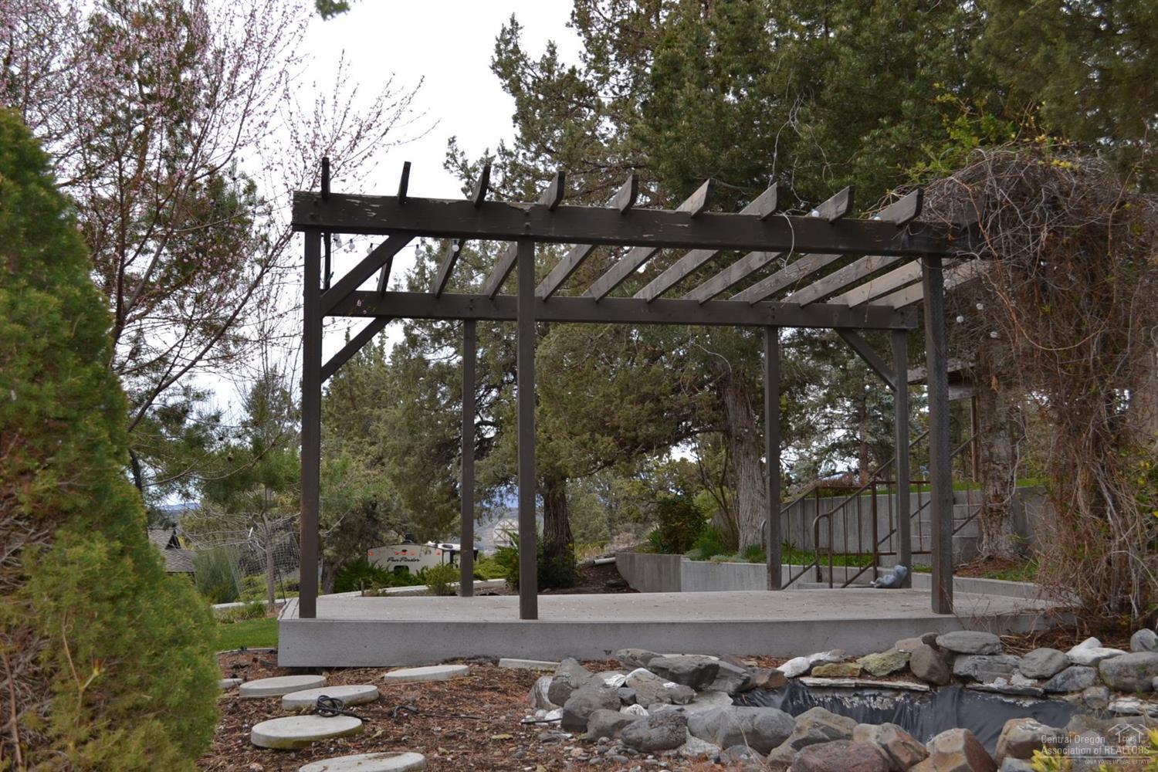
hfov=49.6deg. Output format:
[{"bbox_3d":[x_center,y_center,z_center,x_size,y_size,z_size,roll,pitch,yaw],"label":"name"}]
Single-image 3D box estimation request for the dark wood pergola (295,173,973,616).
[{"bbox_3d":[0.616,0.258,8.823,5.096,2.523,3.384,1,-7,-11],"label":"dark wood pergola"}]

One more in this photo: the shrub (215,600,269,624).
[{"bbox_3d":[-3.071,2.052,11.400,0.480,0.210,0.380,1,-7,-15],"label":"shrub"}]

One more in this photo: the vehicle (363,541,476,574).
[{"bbox_3d":[-5.182,6.828,42.990,2.450,2.950,6.800,-1,-7,5],"label":"vehicle"}]

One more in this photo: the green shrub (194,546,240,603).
[{"bbox_3d":[-4.206,2.202,14.600,0.550,0.680,0.500,1,-7,-16],"label":"green shrub"}]

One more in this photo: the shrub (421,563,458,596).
[{"bbox_3d":[-1.422,1.972,12.800,0.380,0.360,0.360,0,-7,-6],"label":"shrub"}]

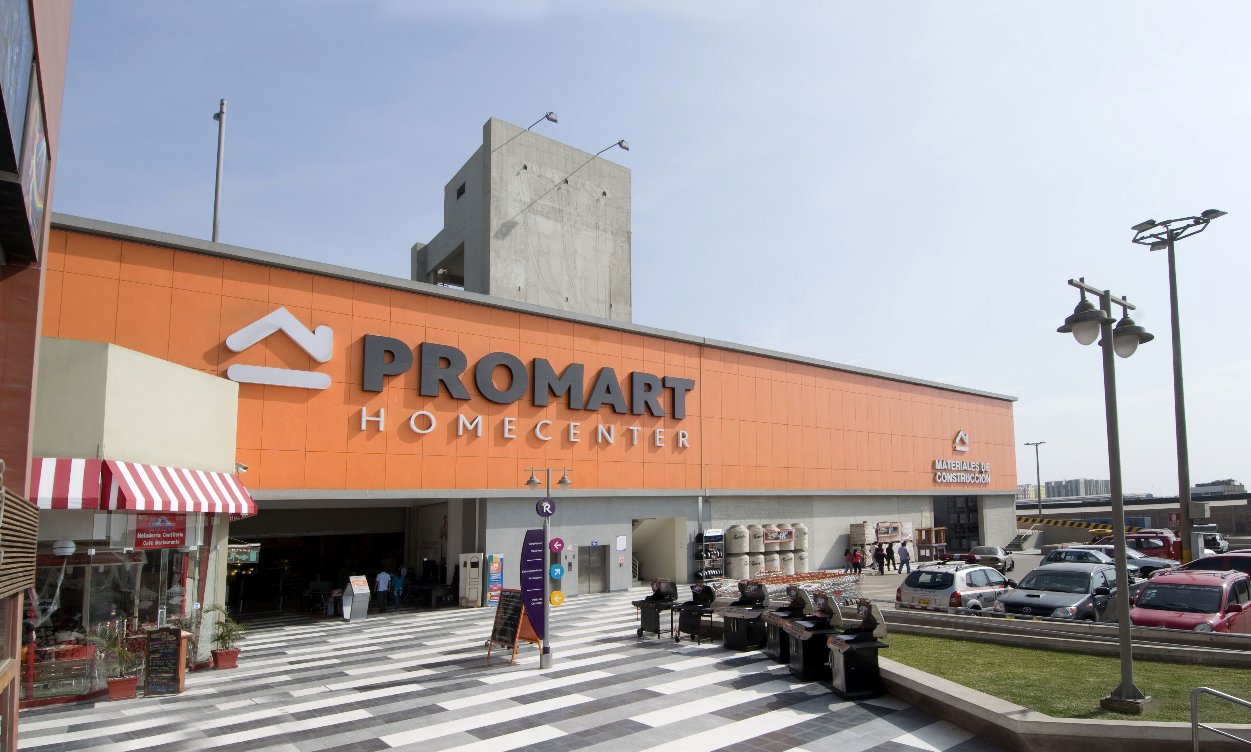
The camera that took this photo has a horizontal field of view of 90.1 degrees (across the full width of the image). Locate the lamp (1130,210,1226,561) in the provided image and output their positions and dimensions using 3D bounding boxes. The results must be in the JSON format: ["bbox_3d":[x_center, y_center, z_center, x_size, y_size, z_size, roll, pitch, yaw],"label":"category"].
[{"bbox_3d":[22.018,0.873,24.800,1.900,14.200,2.500,5,-10,-35],"label":"lamp"}]

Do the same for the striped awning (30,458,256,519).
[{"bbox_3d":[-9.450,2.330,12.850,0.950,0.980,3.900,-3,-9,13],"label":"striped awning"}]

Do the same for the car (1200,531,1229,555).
[{"bbox_3d":[41.500,11.900,44.300,4.200,1.520,1.720,5,-10,-35],"label":"car"}]

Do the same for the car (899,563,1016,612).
[{"bbox_3d":[10.120,6.330,18.470,4.300,1.720,1.830,5,-10,-34],"label":"car"}]

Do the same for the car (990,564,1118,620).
[{"bbox_3d":[11.090,5.500,15.440,5.200,1.800,1.820,5,-10,-35],"label":"car"}]

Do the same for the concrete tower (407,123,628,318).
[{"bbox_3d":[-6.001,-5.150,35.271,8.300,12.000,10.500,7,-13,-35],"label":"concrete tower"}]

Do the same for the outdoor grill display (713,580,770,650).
[{"bbox_3d":[2.719,5.488,14.397,0.720,1.420,1.280,7,-13,-35],"label":"outdoor grill display"}]

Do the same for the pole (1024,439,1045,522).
[{"bbox_3d":[42.103,11.364,64.000,2.000,9.400,0.400,5,-10,-35],"label":"pole"}]

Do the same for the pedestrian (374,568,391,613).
[{"bbox_3d":[-9.773,8.656,25.257,0.550,1.720,0.350,4,-12,-25],"label":"pedestrian"}]

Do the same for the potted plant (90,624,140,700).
[{"bbox_3d":[-10.103,5.681,12.439,0.800,1.300,0.800,10,-15,-44],"label":"potted plant"}]

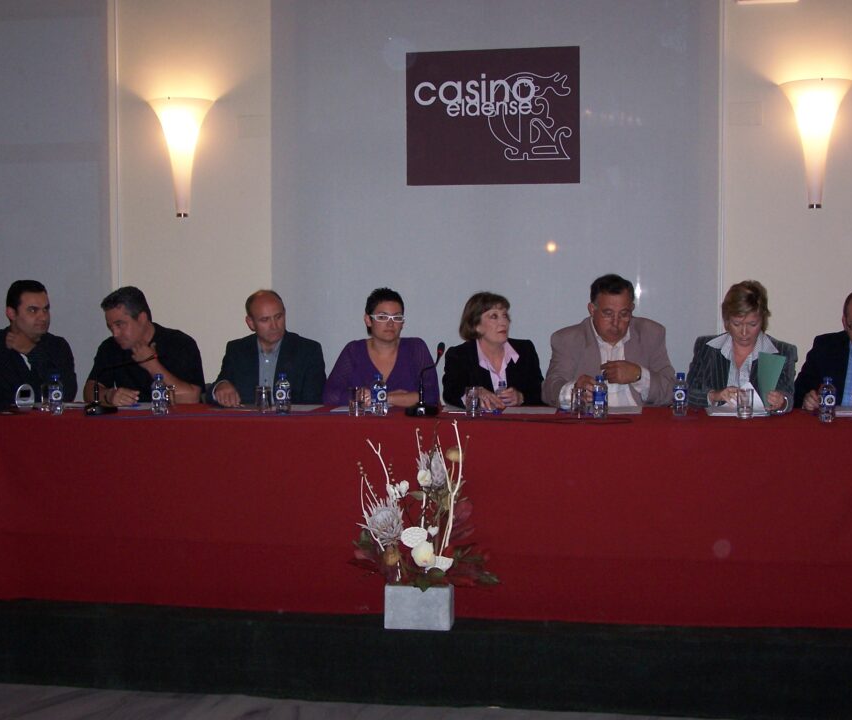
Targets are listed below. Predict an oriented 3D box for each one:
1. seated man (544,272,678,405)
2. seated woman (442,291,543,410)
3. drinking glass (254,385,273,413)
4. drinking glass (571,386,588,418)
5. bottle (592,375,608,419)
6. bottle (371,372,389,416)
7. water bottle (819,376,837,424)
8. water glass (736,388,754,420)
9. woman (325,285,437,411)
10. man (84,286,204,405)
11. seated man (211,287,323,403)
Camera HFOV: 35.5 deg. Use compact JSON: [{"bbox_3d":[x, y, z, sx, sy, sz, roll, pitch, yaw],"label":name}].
[{"bbox_3d":[0.781,0.311,5.700,0.600,1.320,0.800,0,2,10],"label":"seated man"},{"bbox_3d":[0.295,0.339,5.749,0.460,1.261,0.780,0,3,0],"label":"seated woman"},{"bbox_3d":[-0.664,0.160,5.437,0.067,0.114,0.067,0,2,10],"label":"drinking glass"},{"bbox_3d":[0.615,0.173,5.336,0.064,0.117,0.064,0,3,9],"label":"drinking glass"},{"bbox_3d":[0.705,0.143,5.375,0.061,0.174,0.061,0,3,9],"label":"bottle"},{"bbox_3d":[-0.185,0.138,5.303,0.061,0.170,0.061,0,2,10],"label":"bottle"},{"bbox_3d":[1.556,0.151,5.160,0.061,0.174,0.061,0,3,9],"label":"water bottle"},{"bbox_3d":[1.243,0.170,5.177,0.066,0.117,0.066,0,2,10],"label":"water glass"},{"bbox_3d":[-0.198,0.327,5.818,0.500,1.280,0.780,0,3,5],"label":"woman"},{"bbox_3d":[-1.291,0.314,6.106,0.570,1.280,0.800,1,3,16],"label":"man"},{"bbox_3d":[-0.719,0.324,6.000,0.540,1.270,0.780,0,2,7],"label":"seated man"}]

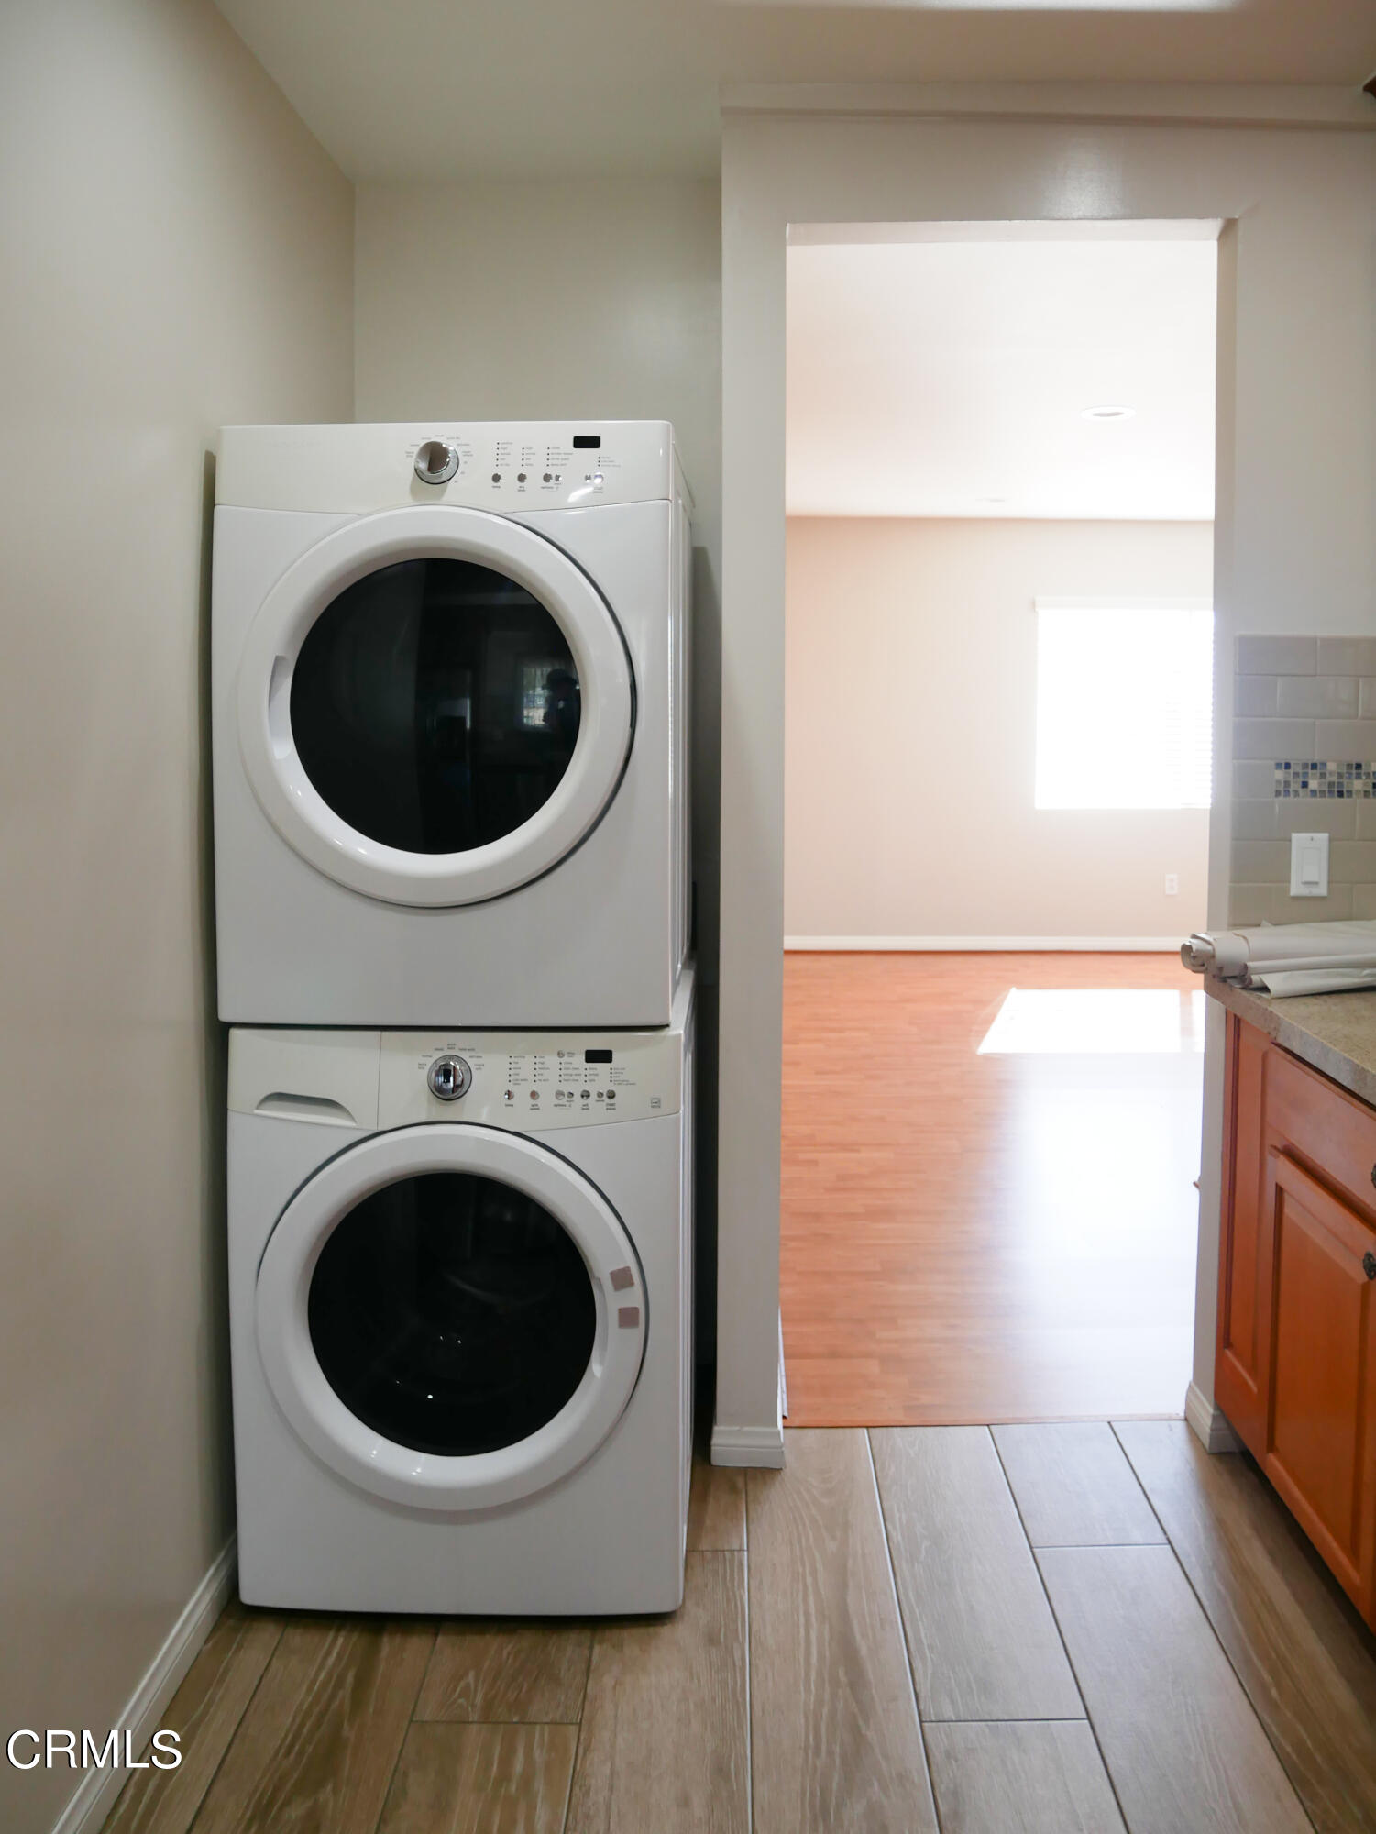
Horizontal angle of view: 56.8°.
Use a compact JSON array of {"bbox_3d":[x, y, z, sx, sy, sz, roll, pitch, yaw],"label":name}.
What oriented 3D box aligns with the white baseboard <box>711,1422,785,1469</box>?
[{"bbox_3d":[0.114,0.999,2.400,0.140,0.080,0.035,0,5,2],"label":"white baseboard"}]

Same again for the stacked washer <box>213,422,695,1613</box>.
[{"bbox_3d":[-0.345,0.157,2.290,0.700,1.840,0.770,0,5,2],"label":"stacked washer"}]

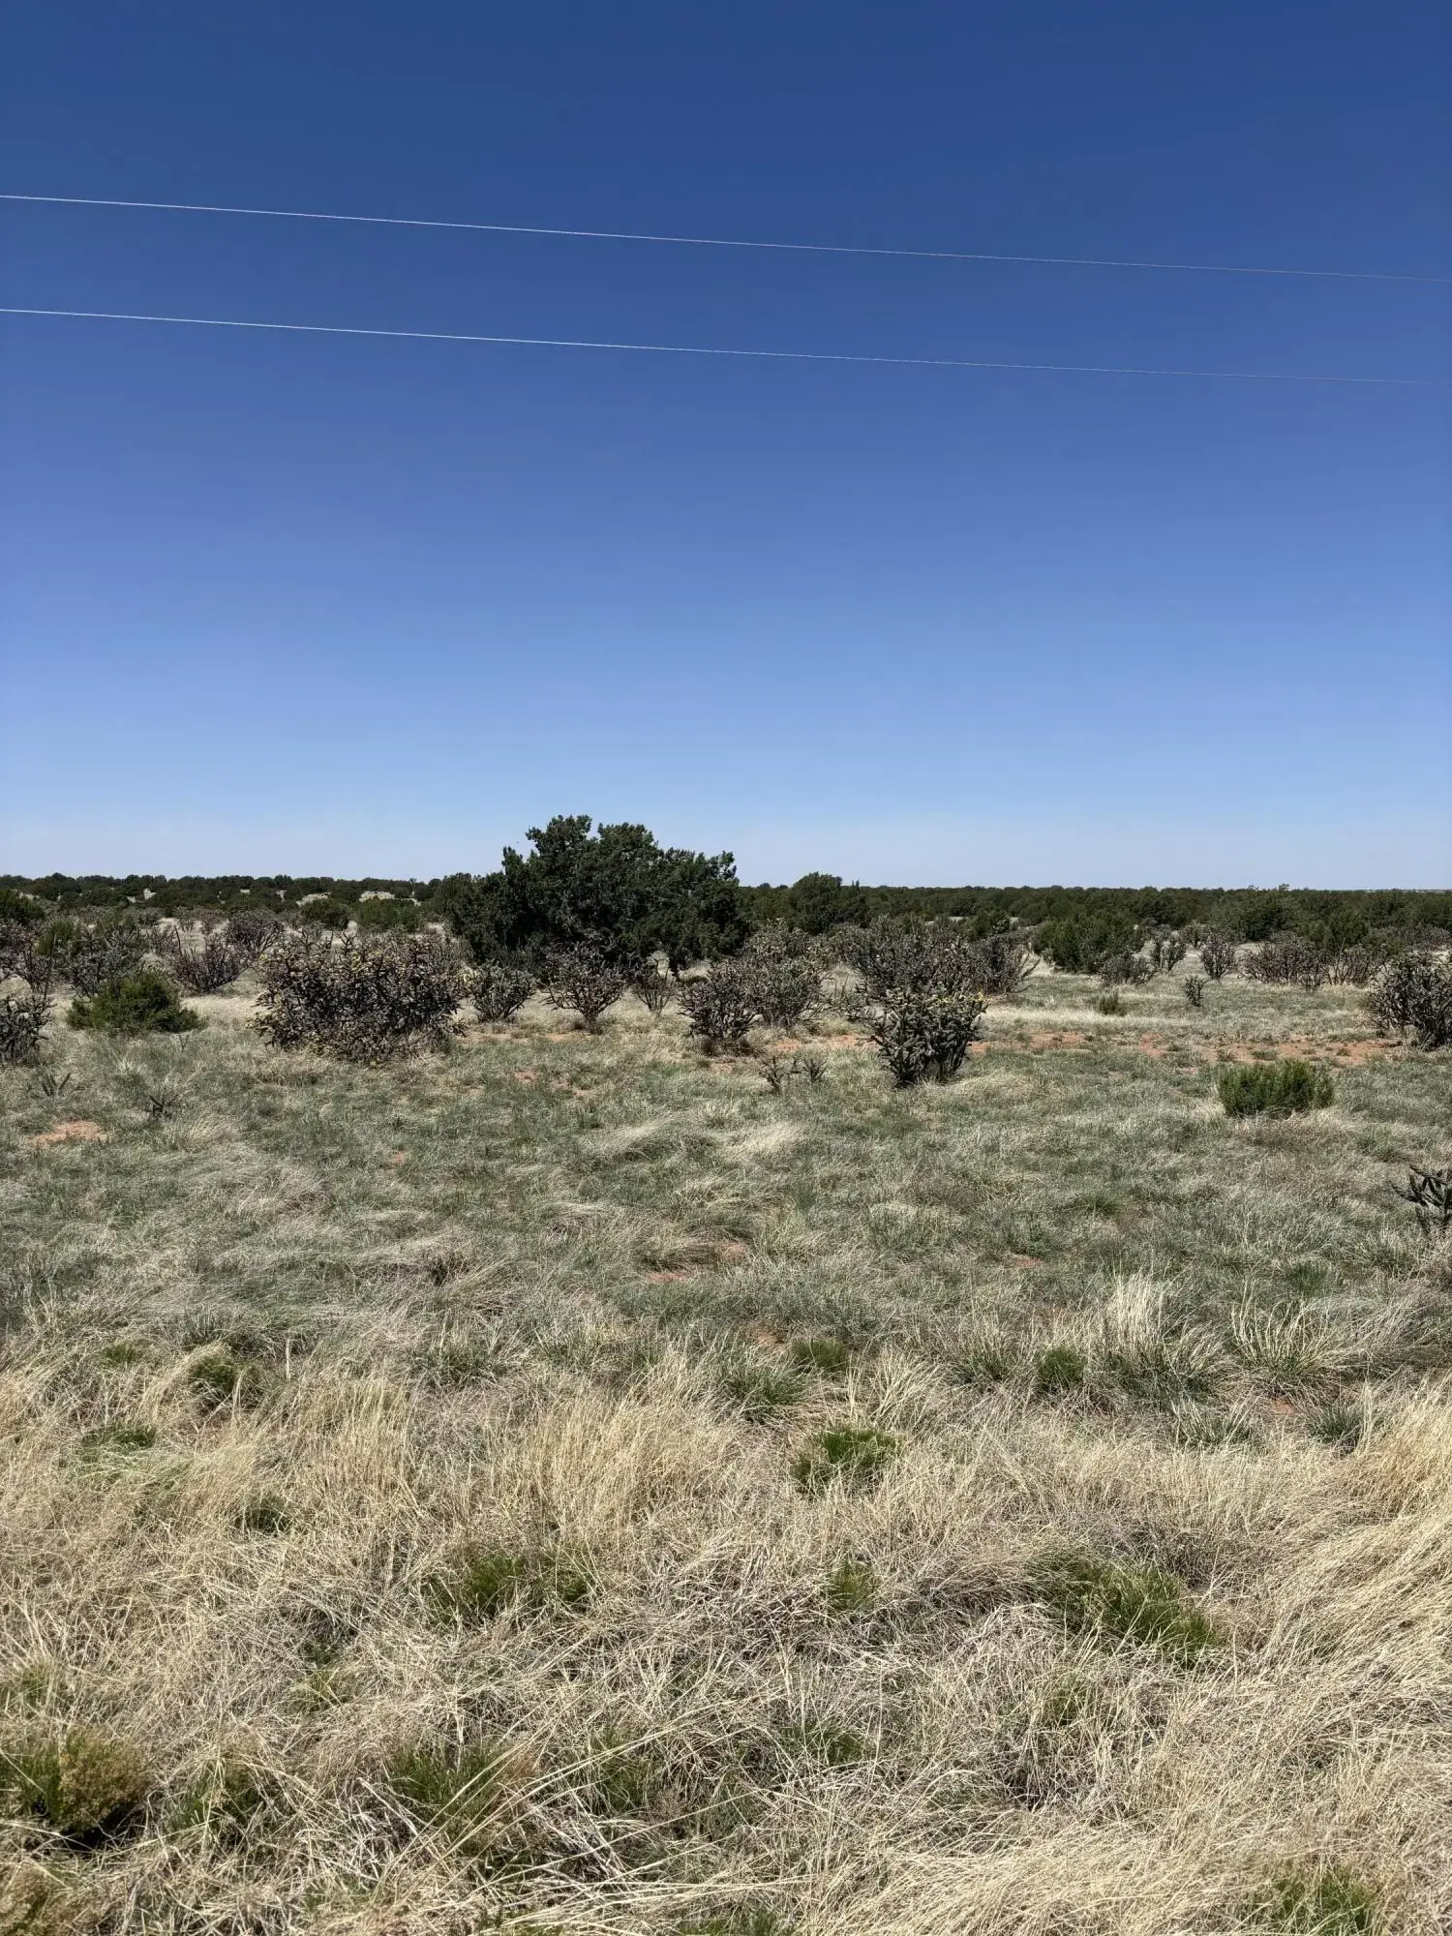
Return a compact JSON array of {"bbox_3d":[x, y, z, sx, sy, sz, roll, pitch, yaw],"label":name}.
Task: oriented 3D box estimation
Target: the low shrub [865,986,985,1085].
[{"bbox_3d":[1.844,0.614,13.459,1.060,0.850,0.950,0,3,8],"label":"low shrub"}]

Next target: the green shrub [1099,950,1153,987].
[{"bbox_3d":[7.527,-0.002,27.341,0.980,0.710,0.890,1,3,15],"label":"green shrub"}]

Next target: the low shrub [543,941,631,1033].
[{"bbox_3d":[-1.740,0.234,18.257,1.090,1.130,1.040,0,3,-5],"label":"low shrub"}]

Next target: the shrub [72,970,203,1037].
[{"bbox_3d":[-7.339,0.397,18.074,1.621,0.738,1.459,-1,3,-22],"label":"shrub"}]

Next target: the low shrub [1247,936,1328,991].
[{"bbox_3d":[10.768,-0.152,27.946,1.527,0.945,1.221,2,3,21],"label":"low shrub"}]

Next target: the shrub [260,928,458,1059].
[{"bbox_3d":[-3.950,0.258,15.627,2.090,1.340,1.670,-1,3,-14],"label":"shrub"}]

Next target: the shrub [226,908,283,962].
[{"bbox_3d":[-11.462,-0.828,35.296,1.346,1.243,1.211,-1,3,-18],"label":"shrub"}]

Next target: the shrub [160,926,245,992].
[{"bbox_3d":[-9.285,-0.163,25.657,1.400,1.190,1.260,-1,3,-20],"label":"shrub"}]

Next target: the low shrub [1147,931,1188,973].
[{"bbox_3d":[9.575,-0.328,31.547,0.845,0.887,0.803,1,3,17],"label":"low shrub"}]

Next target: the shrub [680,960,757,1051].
[{"bbox_3d":[-0.082,0.403,16.358,0.860,0.994,0.774,0,3,0],"label":"shrub"}]

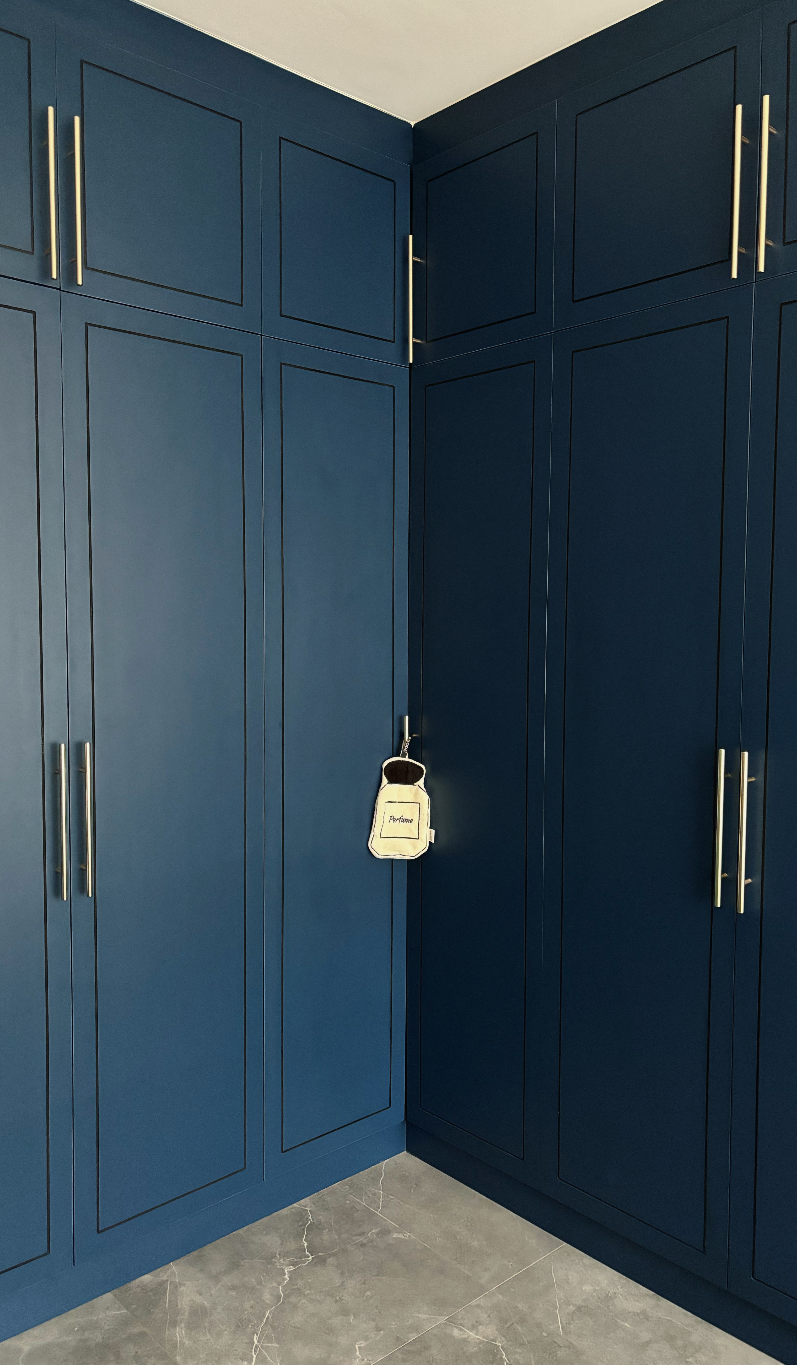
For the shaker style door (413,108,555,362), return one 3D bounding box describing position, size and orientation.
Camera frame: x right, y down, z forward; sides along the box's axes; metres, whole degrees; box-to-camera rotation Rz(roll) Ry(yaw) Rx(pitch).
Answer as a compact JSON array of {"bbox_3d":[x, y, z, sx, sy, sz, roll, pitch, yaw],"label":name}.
[{"bbox_3d":[0.198,-1.023,2.404,0.024,0.490,0.449,-3,5,-42],"label":"shaker style door"}]

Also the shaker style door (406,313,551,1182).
[{"bbox_3d":[0.191,0.194,2.485,0.024,1.945,0.449,-3,5,-42],"label":"shaker style door"}]

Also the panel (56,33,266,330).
[{"bbox_3d":[-0.482,-1.007,2.113,0.465,0.490,0.024,-3,5,-42],"label":"panel"}]

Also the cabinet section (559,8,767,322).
[{"bbox_3d":[0.510,-0.999,2.064,0.024,0.490,0.473,-3,5,-42],"label":"cabinet section"}]

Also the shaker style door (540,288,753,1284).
[{"bbox_3d":[0.503,0.218,2.144,0.024,1.945,0.473,-3,5,-42],"label":"shaker style door"}]

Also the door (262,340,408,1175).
[{"bbox_3d":[-0.152,0.191,2.501,0.445,1.945,0.024,-3,5,-42],"label":"door"}]

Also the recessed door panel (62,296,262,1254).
[{"bbox_3d":[-0.489,0.210,2.193,0.465,1.945,0.024,-3,5,-42],"label":"recessed door panel"}]

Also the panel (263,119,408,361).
[{"bbox_3d":[-0.145,-1.026,2.421,0.445,0.490,0.024,-3,5,-42],"label":"panel"}]

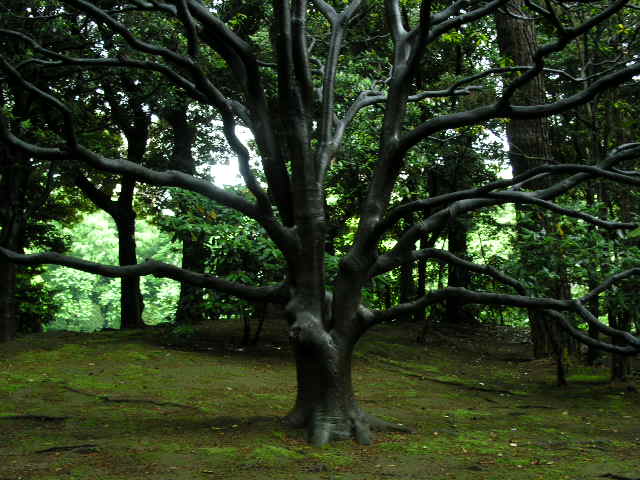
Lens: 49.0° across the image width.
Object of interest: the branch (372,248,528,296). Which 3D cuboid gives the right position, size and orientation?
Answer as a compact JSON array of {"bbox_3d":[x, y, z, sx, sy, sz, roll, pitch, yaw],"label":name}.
[{"bbox_3d":[1.059,0.264,5.700,1.220,0.360,0.420,0,-2,0],"label":"branch"}]

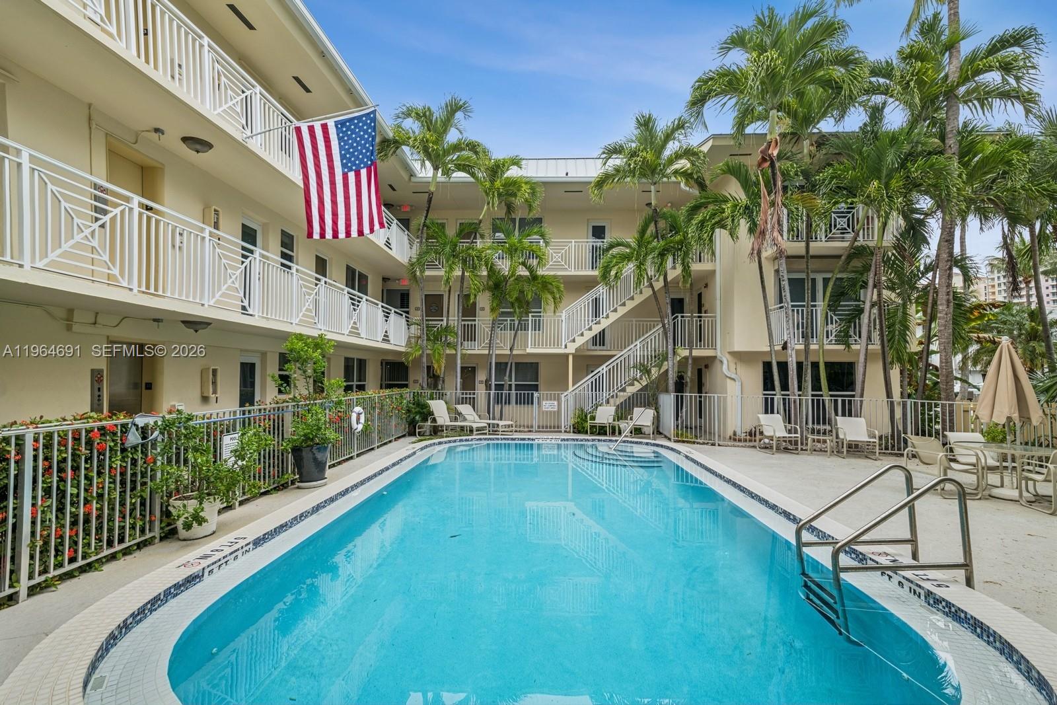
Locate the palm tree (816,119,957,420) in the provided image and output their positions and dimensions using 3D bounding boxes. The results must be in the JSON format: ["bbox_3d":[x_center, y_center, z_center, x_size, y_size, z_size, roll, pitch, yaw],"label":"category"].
[{"bbox_3d":[8.460,-1.648,11.100,3.300,7.700,3.200,0,-2,0],"label":"palm tree"}]

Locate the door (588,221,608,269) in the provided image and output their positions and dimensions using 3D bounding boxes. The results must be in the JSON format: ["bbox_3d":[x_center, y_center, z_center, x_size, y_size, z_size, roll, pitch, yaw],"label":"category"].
[{"bbox_3d":[2.555,-3.740,17.100,0.820,2.080,0.100,0,-2,2],"label":"door"}]

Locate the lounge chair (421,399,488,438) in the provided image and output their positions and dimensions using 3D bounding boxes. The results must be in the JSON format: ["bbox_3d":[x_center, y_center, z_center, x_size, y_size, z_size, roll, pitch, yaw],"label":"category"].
[{"bbox_3d":[-2.073,1.804,12.750,1.750,1.000,0.680,-1,-3,22],"label":"lounge chair"}]

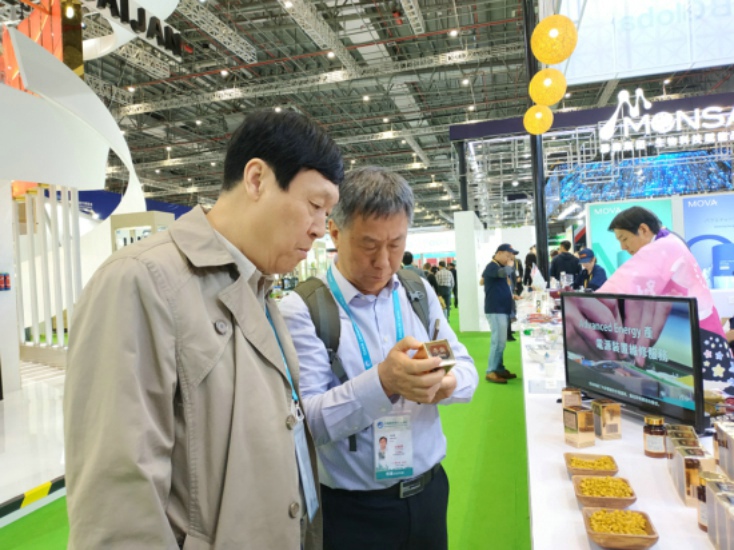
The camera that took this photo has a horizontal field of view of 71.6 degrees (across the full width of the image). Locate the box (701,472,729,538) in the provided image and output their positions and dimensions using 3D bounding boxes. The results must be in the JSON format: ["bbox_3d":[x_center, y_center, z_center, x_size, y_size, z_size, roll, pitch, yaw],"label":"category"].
[{"bbox_3d":[0.570,0.377,0.815,0.049,0.089,0.049,-4,-1,18],"label":"box"}]

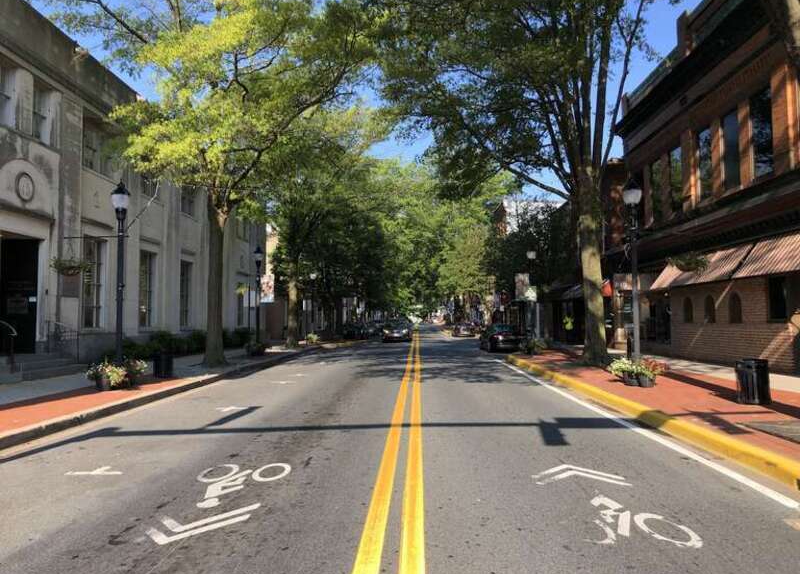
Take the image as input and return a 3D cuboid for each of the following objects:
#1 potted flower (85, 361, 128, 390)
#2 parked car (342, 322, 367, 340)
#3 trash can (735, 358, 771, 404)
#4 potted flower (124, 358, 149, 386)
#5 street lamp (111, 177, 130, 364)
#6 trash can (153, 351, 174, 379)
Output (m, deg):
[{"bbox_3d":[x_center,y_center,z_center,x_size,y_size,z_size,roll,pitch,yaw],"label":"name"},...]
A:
[{"bbox_3d":[-6.871,2.079,15.200,0.930,0.660,0.850,0,-3,2],"label":"potted flower"},{"bbox_3d":[-3.616,3.512,52.000,1.820,1.480,4.600,0,-3,2],"label":"parked car"},{"bbox_3d":[6.601,1.749,12.100,0.640,0.810,0.640,0,-3,2],"label":"trash can"},{"bbox_3d":[-6.429,2.087,15.700,0.680,0.700,0.680,0,-3,2],"label":"potted flower"},{"bbox_3d":[-6.587,-0.068,15.250,0.480,4.880,0.480,0,-3,2],"label":"street lamp"},{"bbox_3d":[-6.834,2.263,18.700,0.620,0.820,0.620,0,-3,0],"label":"trash can"}]

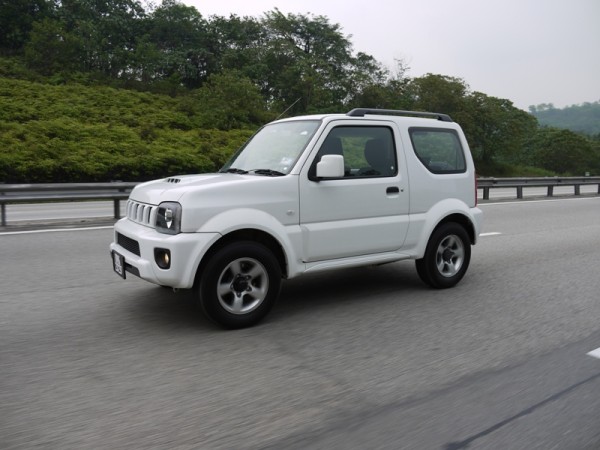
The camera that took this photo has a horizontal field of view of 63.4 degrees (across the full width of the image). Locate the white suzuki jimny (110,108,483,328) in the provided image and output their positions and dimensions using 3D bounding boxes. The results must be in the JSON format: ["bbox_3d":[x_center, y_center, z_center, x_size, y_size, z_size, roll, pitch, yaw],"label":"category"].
[{"bbox_3d":[0.110,-0.227,4.680,3.620,1.700,1.640,-4,9,-33],"label":"white suzuki jimny"}]

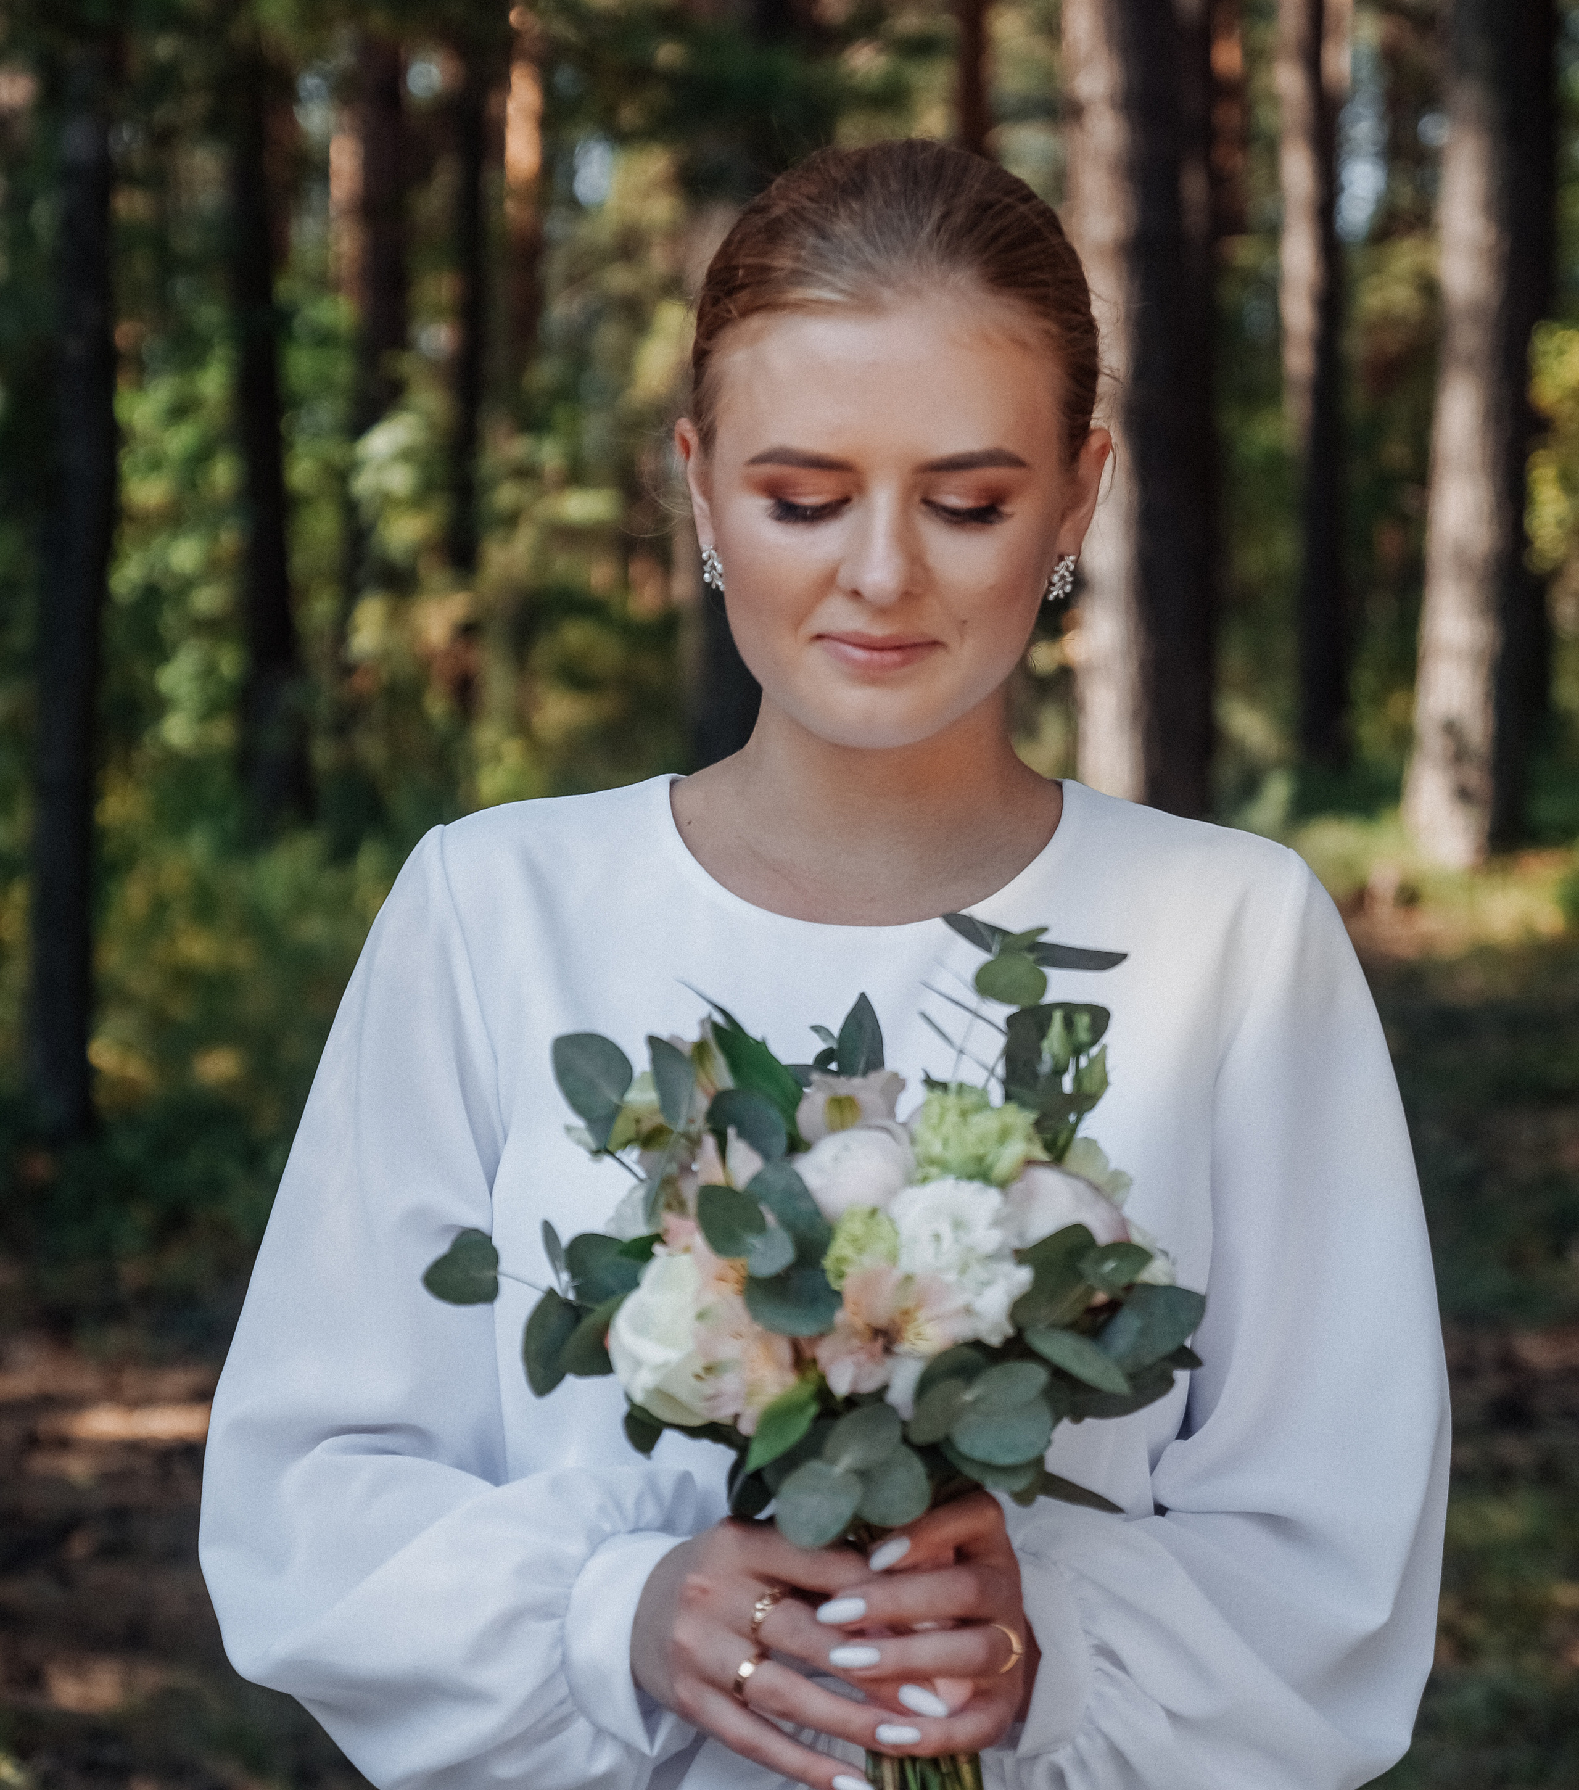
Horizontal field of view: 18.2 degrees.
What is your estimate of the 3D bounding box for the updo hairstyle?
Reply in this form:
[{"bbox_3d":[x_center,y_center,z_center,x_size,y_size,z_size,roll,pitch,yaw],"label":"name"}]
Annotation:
[{"bbox_3d":[0.043,-0.218,2.000,0.165,0.180,0.210,1,15,4],"label":"updo hairstyle"}]

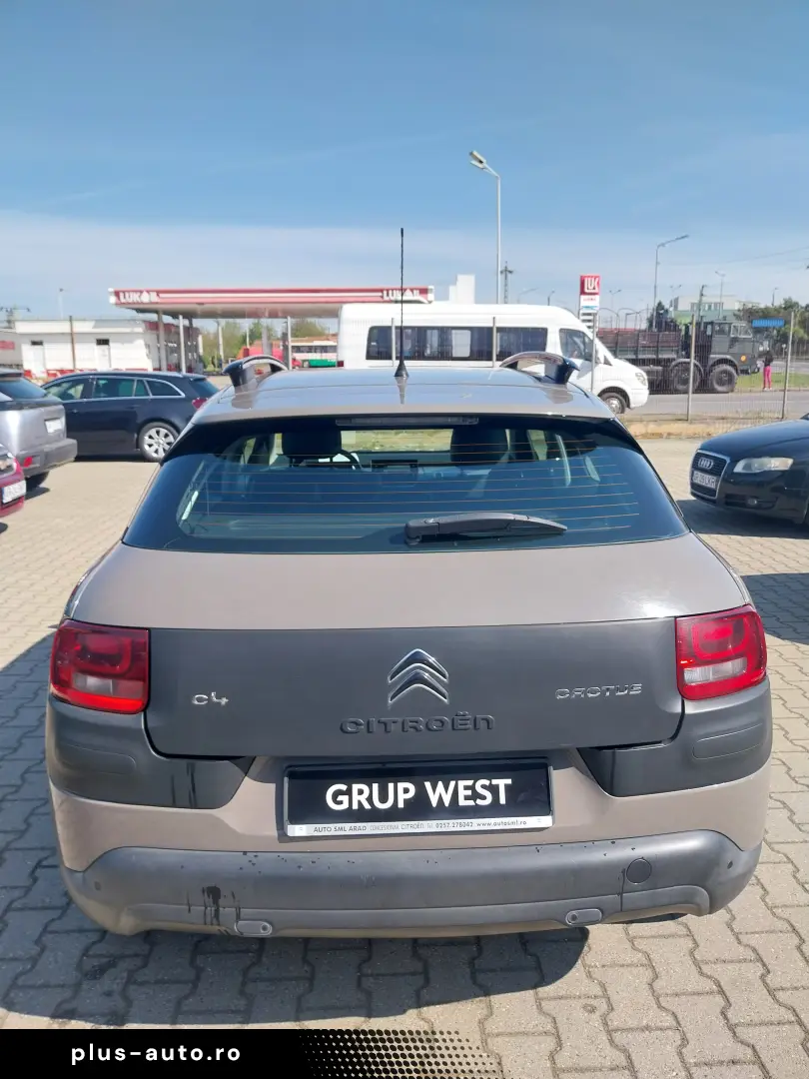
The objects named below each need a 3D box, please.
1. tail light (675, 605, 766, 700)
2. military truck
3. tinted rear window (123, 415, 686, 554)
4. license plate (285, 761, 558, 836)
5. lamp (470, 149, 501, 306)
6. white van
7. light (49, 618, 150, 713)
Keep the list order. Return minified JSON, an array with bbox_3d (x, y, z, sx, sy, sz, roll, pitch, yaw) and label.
[{"bbox_3d":[0.680,0.230,1.766,0.250,0.185,0.190,-1,13,-3],"label":"tail light"},{"bbox_3d":[10.932,-8.320,36.691,9.000,3.000,2.500,-1,13,-3],"label":"military truck"},{"bbox_3d":[0.004,-0.111,1.952,1.280,0.140,0.420,-1,55,-3],"label":"tinted rear window"},{"bbox_3d":[0.029,0.513,1.615,0.530,0.140,0.020,-1,3,-3],"label":"license plate"},{"bbox_3d":[3.113,-10.611,32.436,1.250,9.000,1.700,0,13,0],"label":"lamp"},{"bbox_3d":[2.113,-4.550,20.507,7.500,2.700,2.000,-1,13,-3],"label":"white van"},{"bbox_3d":[-0.648,0.252,1.718,0.250,0.185,0.190,-1,13,-3],"label":"light"}]

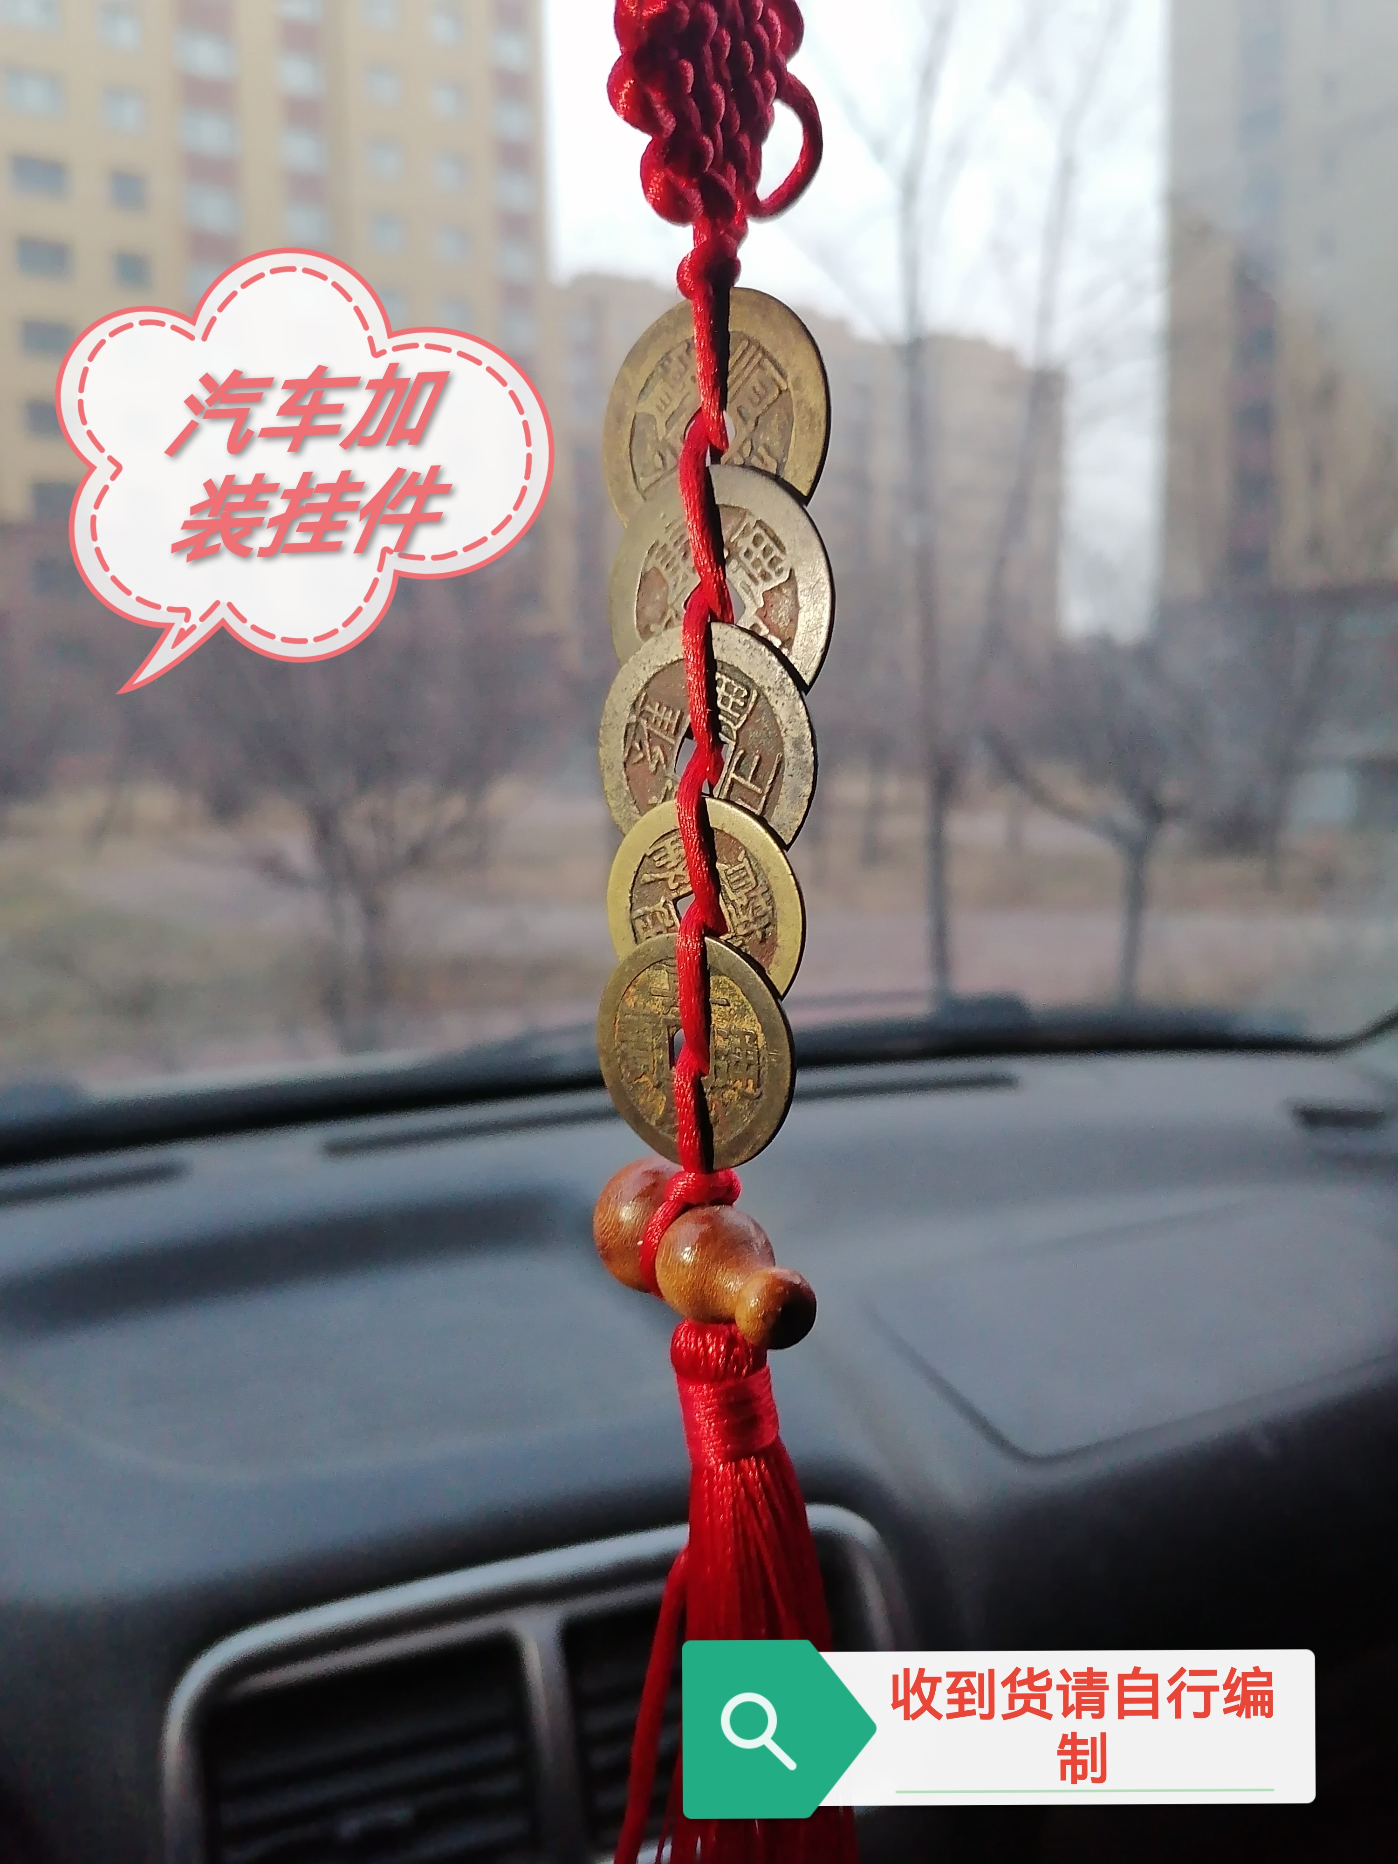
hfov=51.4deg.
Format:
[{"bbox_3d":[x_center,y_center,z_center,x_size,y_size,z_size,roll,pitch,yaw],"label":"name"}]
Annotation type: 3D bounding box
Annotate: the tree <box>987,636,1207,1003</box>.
[{"bbox_3d":[2.465,-0.690,9.000,1.400,2.300,1.350,0,7,0],"label":"tree"}]

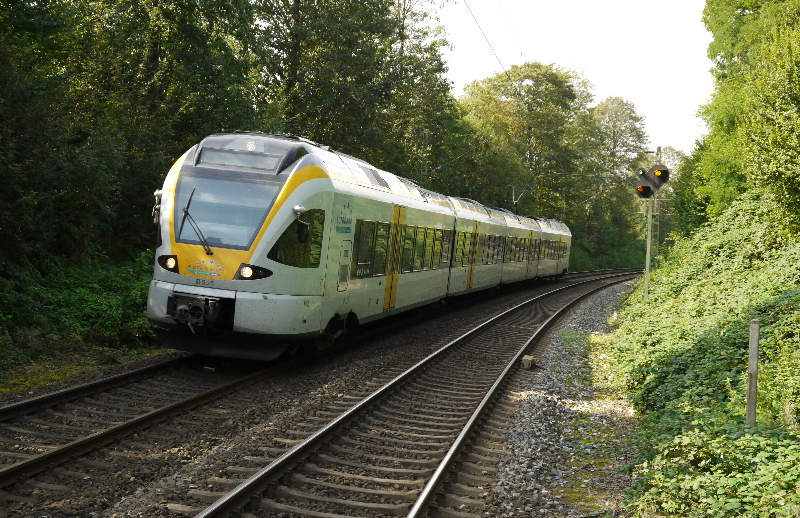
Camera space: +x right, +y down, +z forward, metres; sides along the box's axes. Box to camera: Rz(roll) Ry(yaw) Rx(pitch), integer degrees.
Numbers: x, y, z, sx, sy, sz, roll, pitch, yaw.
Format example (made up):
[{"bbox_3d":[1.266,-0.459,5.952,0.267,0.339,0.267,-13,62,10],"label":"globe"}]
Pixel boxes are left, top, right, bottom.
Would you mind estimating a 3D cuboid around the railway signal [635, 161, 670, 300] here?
[{"bbox_3d":[8.727,-0.852,45.000,1.150,4.850,0.500,2,1,9],"label":"railway signal"}]

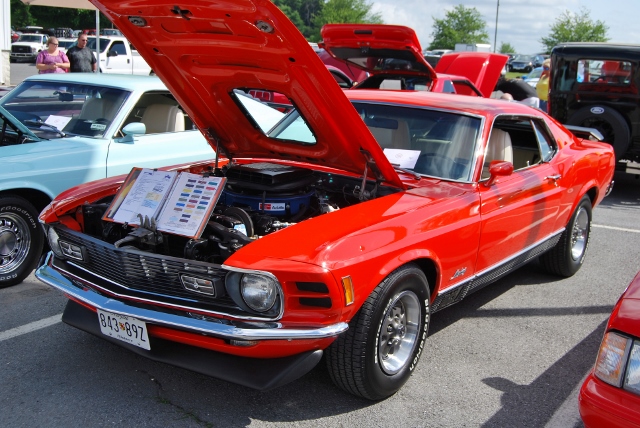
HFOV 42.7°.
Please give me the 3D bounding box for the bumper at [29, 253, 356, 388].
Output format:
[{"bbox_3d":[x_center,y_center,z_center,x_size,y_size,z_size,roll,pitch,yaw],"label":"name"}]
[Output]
[{"bbox_3d":[-0.747,0.508,3.659,1.820,0.380,0.420,10,14,33],"label":"bumper"}]

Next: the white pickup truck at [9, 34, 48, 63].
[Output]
[{"bbox_3d":[-18.449,-11.091,54.483,2.050,1.960,6.000,3,12,3],"label":"white pickup truck"}]

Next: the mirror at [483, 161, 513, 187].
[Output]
[{"bbox_3d":[0.956,-0.208,4.423,0.180,0.140,0.160,10,14,33],"label":"mirror"}]

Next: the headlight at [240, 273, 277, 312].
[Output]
[{"bbox_3d":[-0.234,0.313,3.250,0.170,0.170,0.100,10,14,33],"label":"headlight"}]

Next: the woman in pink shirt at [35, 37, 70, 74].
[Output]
[{"bbox_3d":[-4.781,-2.363,14.763,0.560,1.630,0.380,-3,13,-23],"label":"woman in pink shirt"}]

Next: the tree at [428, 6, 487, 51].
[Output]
[{"bbox_3d":[15.454,-20.097,92.681,6.520,6.820,6.520,2,12,0],"label":"tree"}]

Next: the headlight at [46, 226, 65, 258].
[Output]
[{"bbox_3d":[-1.258,0.140,3.927,0.170,0.170,0.100,10,14,33],"label":"headlight"}]

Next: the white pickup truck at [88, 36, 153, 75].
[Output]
[{"bbox_3d":[-6.857,-5.051,28.109,2.030,1.950,5.700,11,15,38],"label":"white pickup truck"}]

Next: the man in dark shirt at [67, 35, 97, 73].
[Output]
[{"bbox_3d":[-4.382,-2.445,15.175,0.550,1.760,0.360,-6,14,-33],"label":"man in dark shirt"}]

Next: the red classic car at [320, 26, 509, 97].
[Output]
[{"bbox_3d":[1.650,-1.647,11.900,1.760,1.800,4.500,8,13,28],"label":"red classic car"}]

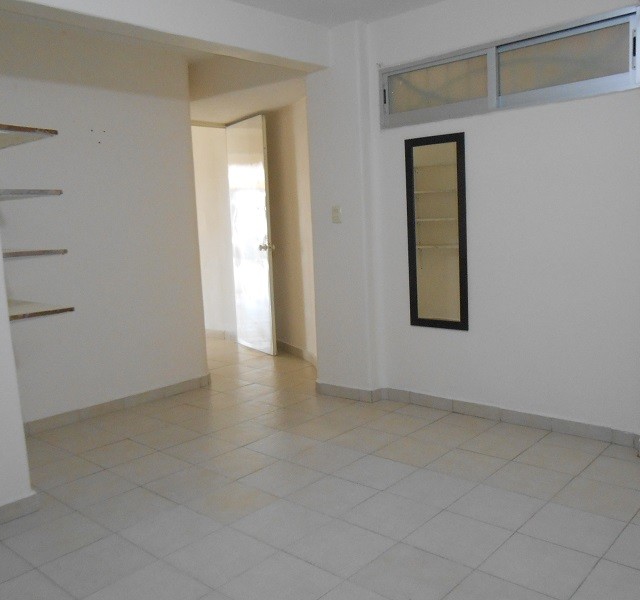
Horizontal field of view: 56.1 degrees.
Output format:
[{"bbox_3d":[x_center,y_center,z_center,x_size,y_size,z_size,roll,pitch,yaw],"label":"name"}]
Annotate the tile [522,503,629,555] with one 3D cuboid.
[{"bbox_3d":[0.939,0.844,2.212,0.304,0.009,0.304,3,9,42],"label":"tile"}]

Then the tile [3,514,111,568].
[{"bbox_3d":[-1.030,0.938,2.364,0.306,0.010,0.306,4,9,41],"label":"tile"}]

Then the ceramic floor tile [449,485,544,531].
[{"bbox_3d":[0.718,0.838,2.433,0.302,0.010,0.302,4,9,41],"label":"ceramic floor tile"}]

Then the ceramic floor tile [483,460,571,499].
[{"bbox_3d":[0.946,0.821,2.712,0.313,0.010,0.313,3,9,42],"label":"ceramic floor tile"}]

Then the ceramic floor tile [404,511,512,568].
[{"bbox_3d":[0.508,0.866,2.190,0.304,0.009,0.304,3,9,42],"label":"ceramic floor tile"}]

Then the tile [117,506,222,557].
[{"bbox_3d":[-0.579,0.904,2.350,0.302,0.010,0.302,4,9,41],"label":"tile"}]

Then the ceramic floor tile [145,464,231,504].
[{"bbox_3d":[-0.617,0.864,2.826,0.306,0.010,0.306,4,9,41],"label":"ceramic floor tile"}]

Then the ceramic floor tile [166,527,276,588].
[{"bbox_3d":[-0.355,0.912,2.147,0.304,0.009,0.304,3,9,42],"label":"ceramic floor tile"}]

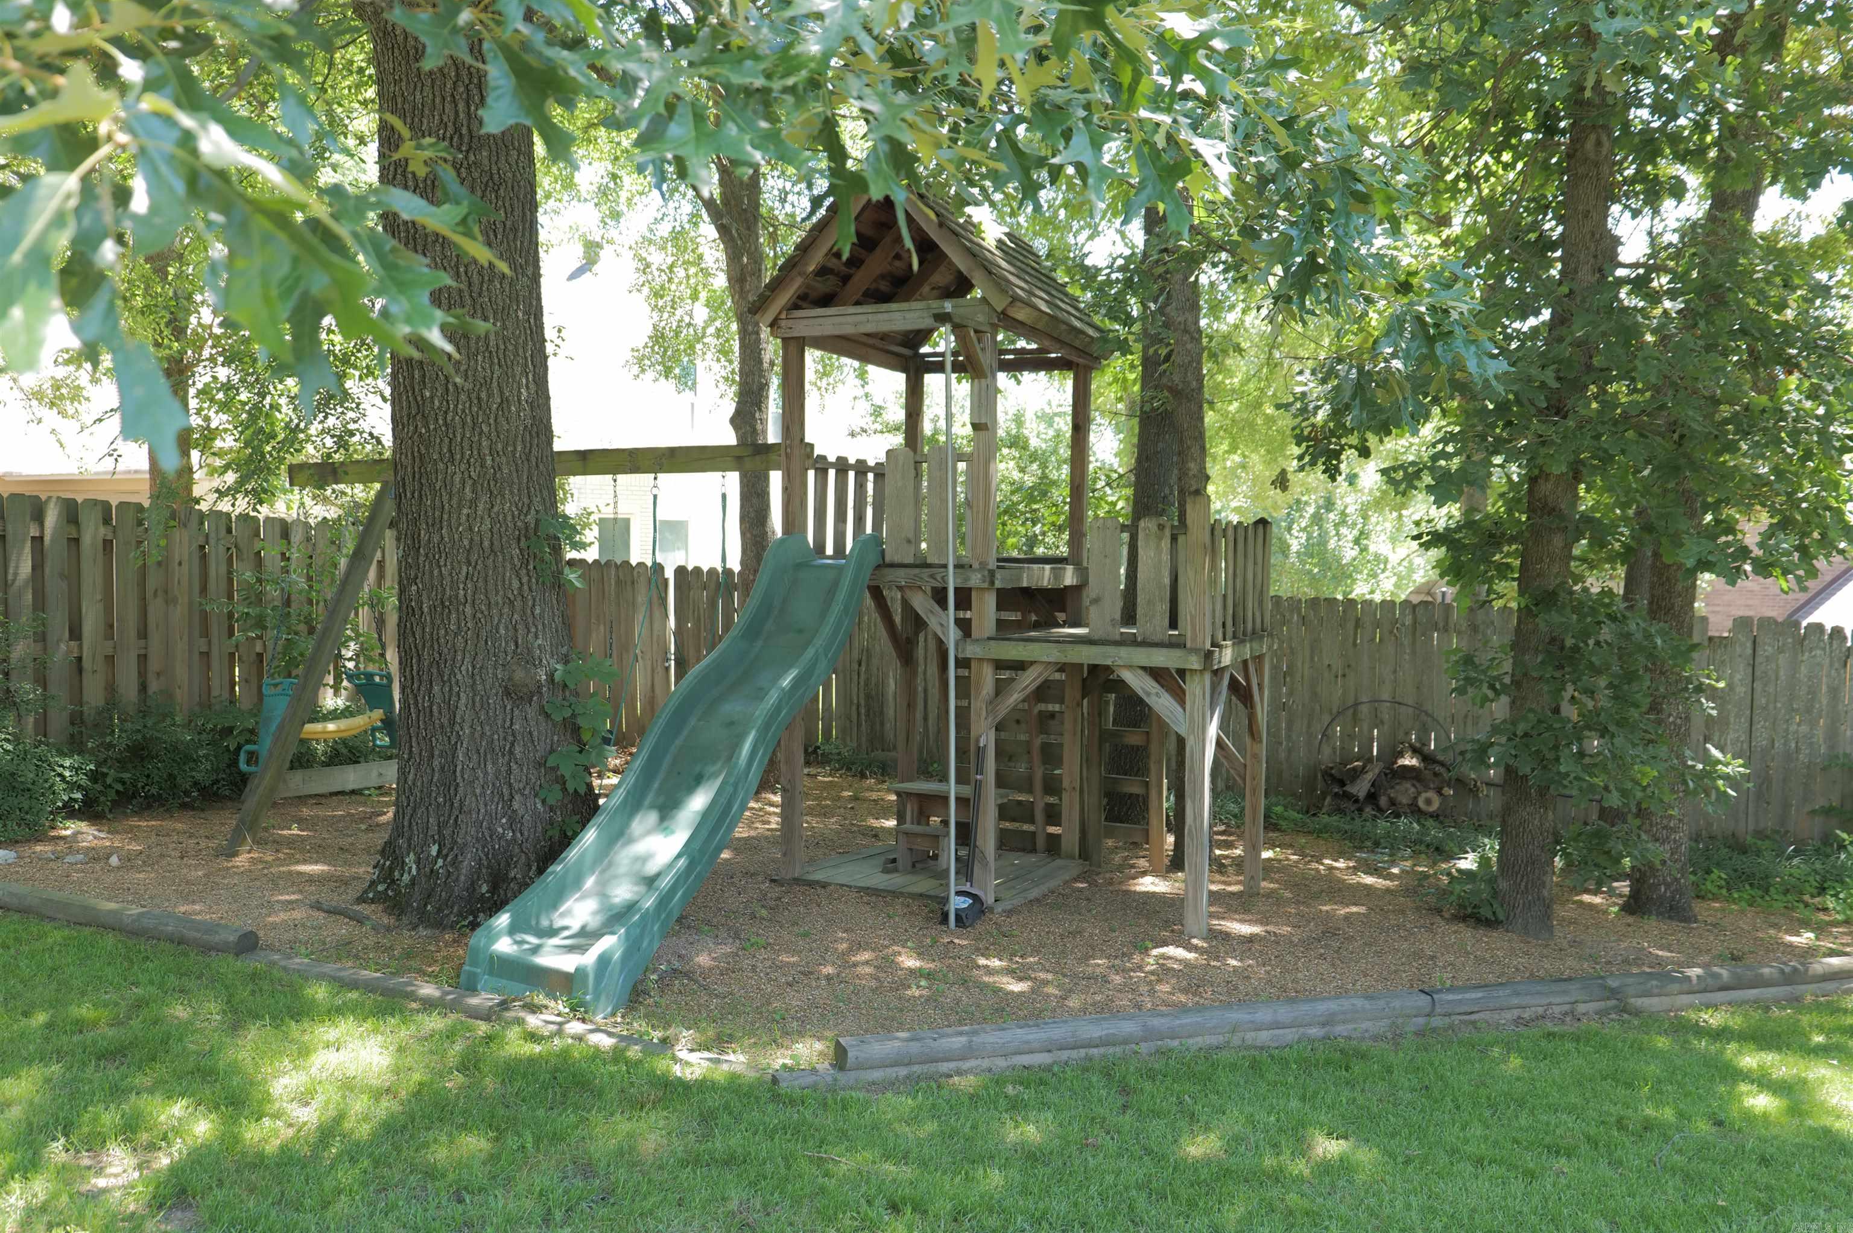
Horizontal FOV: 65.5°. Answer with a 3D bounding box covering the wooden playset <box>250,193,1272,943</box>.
[{"bbox_3d":[-1.141,-0.445,8.074,5.780,3.710,2.220,1,3,25],"label":"wooden playset"}]

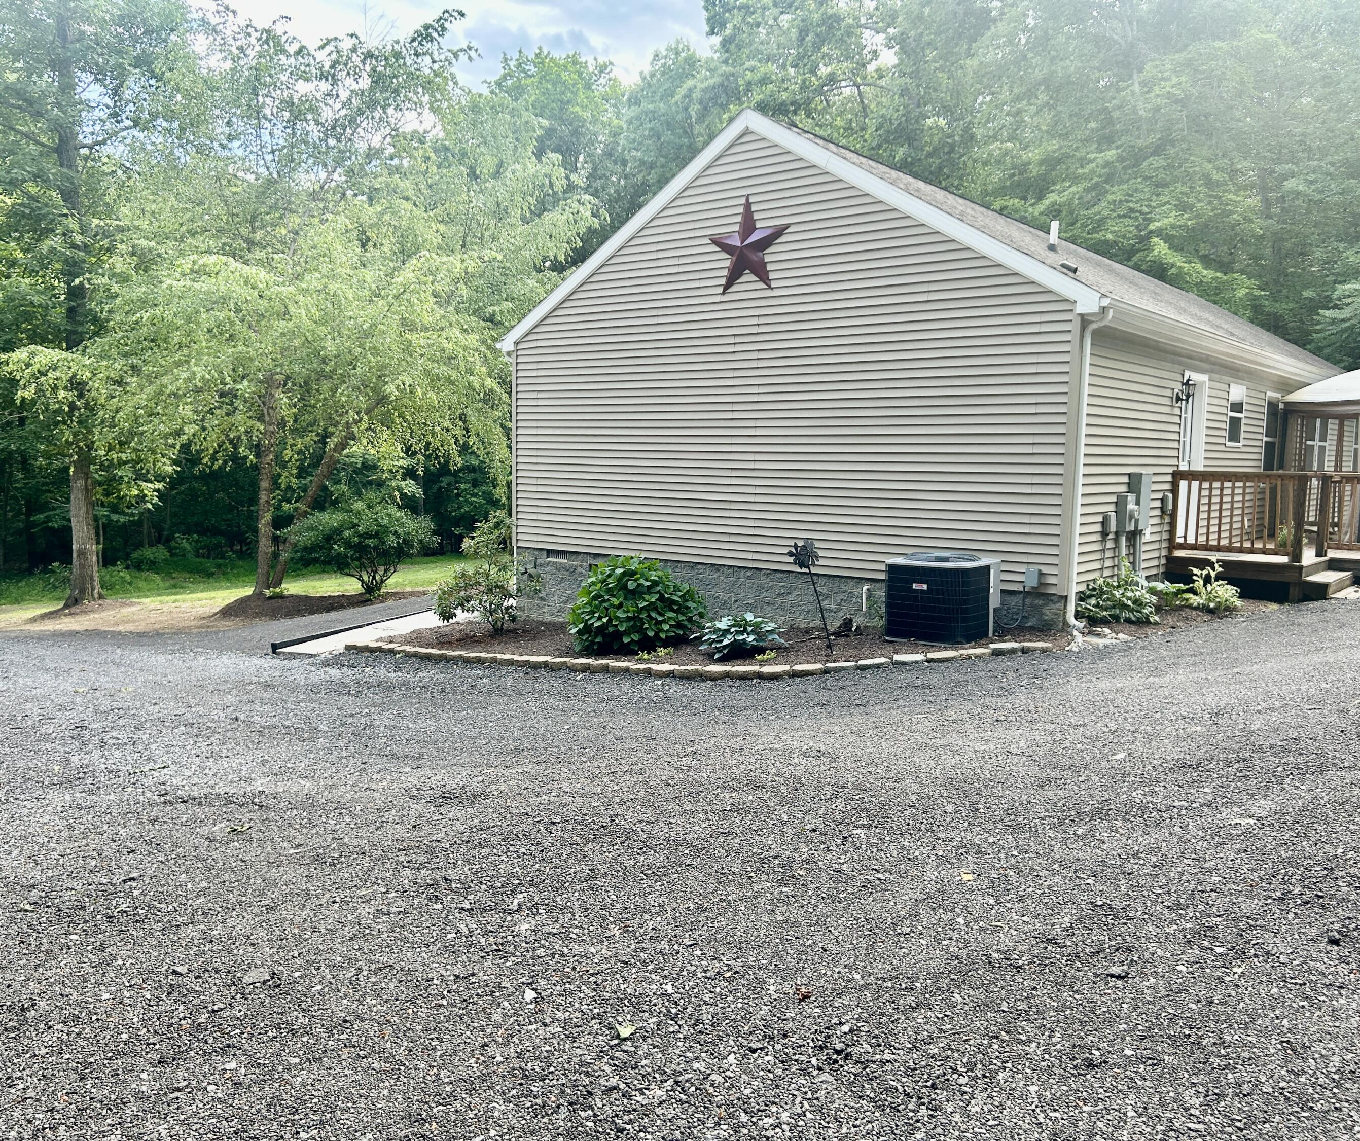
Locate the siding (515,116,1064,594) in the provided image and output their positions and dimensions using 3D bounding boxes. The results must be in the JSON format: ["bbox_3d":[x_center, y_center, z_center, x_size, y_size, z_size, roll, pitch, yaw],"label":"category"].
[{"bbox_3d":[0.801,-2.661,13.914,8.220,5.260,0.120,6,7,39],"label":"siding"}]

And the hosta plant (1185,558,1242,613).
[{"bbox_3d":[5.999,0.157,12.820,0.642,0.597,0.600,3,6,25],"label":"hosta plant"}]

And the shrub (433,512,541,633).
[{"bbox_3d":[-2.541,0.032,15.019,1.445,1.610,1.300,0,6,-10],"label":"shrub"}]

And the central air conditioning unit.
[{"bbox_3d":[2.624,0.281,11.394,0.820,0.820,0.820,6,7,39],"label":"central air conditioning unit"}]

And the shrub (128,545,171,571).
[{"bbox_3d":[-16.249,-0.409,34.959,1.238,0.821,1.100,-2,6,-25],"label":"shrub"}]

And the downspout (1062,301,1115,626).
[{"bbox_3d":[4.065,-1.034,11.380,0.270,3.150,0.100,6,7,39],"label":"downspout"}]

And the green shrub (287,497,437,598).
[{"bbox_3d":[-6.064,-0.430,21.704,2.880,1.914,2.500,-1,6,-16],"label":"green shrub"}]

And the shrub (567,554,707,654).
[{"bbox_3d":[-0.474,0.332,12.799,1.591,1.026,1.400,1,6,-2],"label":"shrub"}]

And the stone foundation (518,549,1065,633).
[{"bbox_3d":[0.791,0.480,14.255,8.200,1.050,0.200,6,7,39],"label":"stone foundation"}]

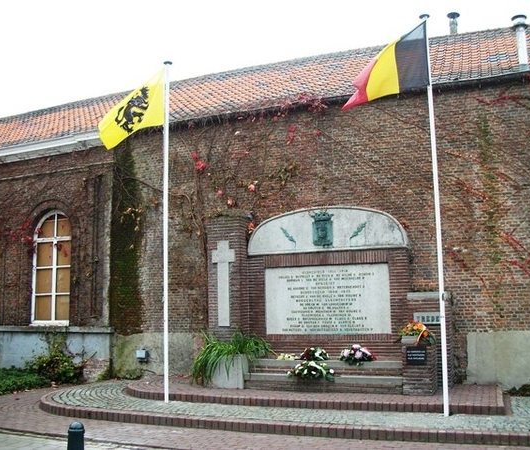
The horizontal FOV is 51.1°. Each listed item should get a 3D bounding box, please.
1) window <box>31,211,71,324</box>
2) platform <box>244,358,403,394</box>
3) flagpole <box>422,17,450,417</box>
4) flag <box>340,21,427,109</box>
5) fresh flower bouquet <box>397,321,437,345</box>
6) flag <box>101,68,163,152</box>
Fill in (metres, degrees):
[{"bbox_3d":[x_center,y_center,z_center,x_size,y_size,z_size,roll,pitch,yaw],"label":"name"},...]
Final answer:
[{"bbox_3d":[-4.999,1.005,13.015,1.188,2.708,0.145,-4,-8,20],"label":"window"},{"bbox_3d":[1.000,2.523,9.336,2.594,0.486,0.600,-4,-8,20],"label":"platform"},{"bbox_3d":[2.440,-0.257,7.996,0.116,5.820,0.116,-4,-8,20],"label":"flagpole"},{"bbox_3d":[1.816,-2.432,8.506,1.332,1.184,0.290,-4,-8,22],"label":"flag"},{"bbox_3d":[2.433,1.724,8.855,0.616,0.381,0.407,-4,-8,20],"label":"fresh flower bouquet"},{"bbox_3d":[-2.395,-2.033,9.912,1.397,1.308,0.290,-4,-8,22],"label":"flag"}]

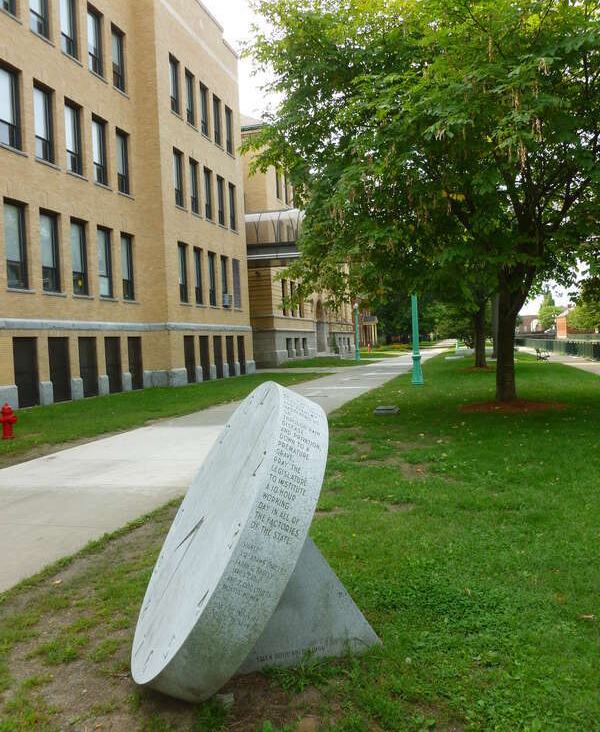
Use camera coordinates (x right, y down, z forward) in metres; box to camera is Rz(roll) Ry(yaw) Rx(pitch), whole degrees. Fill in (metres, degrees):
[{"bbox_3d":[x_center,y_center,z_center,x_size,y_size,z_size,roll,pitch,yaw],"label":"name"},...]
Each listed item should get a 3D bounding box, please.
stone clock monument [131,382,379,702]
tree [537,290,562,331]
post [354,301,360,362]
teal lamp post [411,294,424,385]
[{"bbox_3d":[-0.226,0.800,3.231,1.253,1.432,1.513,-3,2,-15],"label":"stone clock monument"},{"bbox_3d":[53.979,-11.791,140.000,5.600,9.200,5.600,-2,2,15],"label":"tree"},{"bbox_3d":[4.390,-2.544,49.922,0.420,4.600,0.420,-2,2,15],"label":"post"},{"bbox_3d":[3.985,-1.635,22.222,0.420,4.600,0.420,-2,2,15],"label":"teal lamp post"}]

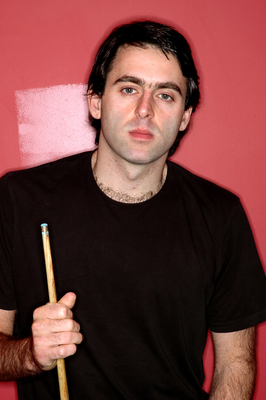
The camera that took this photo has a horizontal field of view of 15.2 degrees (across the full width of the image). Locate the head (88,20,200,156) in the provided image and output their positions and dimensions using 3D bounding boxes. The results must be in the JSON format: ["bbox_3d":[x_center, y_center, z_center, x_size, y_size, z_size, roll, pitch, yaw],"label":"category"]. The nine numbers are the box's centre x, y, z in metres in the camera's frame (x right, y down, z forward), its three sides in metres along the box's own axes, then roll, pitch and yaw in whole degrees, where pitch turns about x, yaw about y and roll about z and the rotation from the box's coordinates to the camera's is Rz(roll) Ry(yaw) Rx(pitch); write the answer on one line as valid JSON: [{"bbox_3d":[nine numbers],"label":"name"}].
[{"bbox_3d":[0.020,-0.197,1.820,0.195,0.252,0.235,8,0,-1],"label":"head"}]

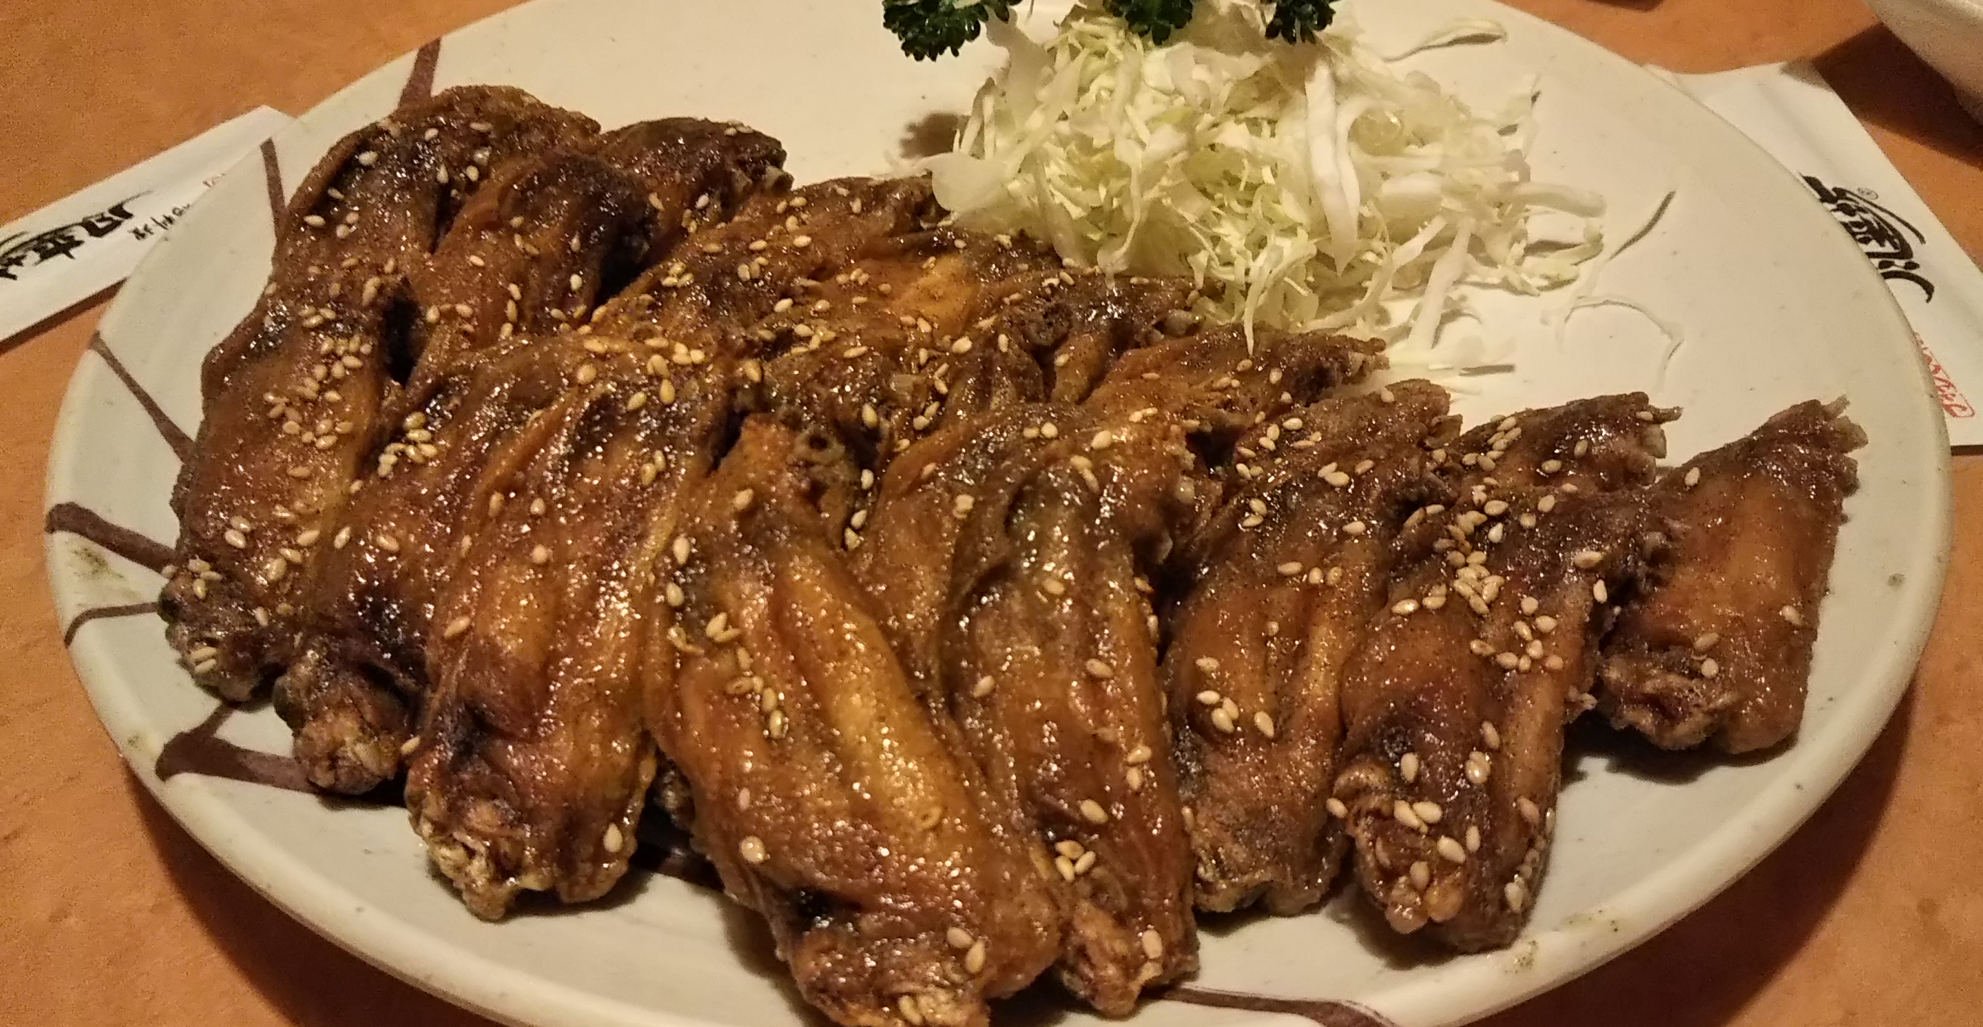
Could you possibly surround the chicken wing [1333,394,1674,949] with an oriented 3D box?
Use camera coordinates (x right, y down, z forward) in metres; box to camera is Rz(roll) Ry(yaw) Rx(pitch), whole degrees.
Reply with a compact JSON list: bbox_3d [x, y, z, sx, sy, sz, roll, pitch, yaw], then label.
[{"bbox_3d":[0.070,0.018,0.231,0.036,0.026,0.086,17,55,19],"label":"chicken wing"}]

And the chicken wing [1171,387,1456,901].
[{"bbox_3d":[0.045,0.015,0.236,0.033,0.025,0.084,12,54,14],"label":"chicken wing"}]

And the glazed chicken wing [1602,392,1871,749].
[{"bbox_3d":[0.110,0.007,0.255,0.033,0.023,0.068,20,47,21],"label":"glazed chicken wing"}]

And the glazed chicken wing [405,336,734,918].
[{"bbox_3d":[-0.056,0.012,0.236,0.038,0.026,0.089,1,54,2],"label":"glazed chicken wing"}]

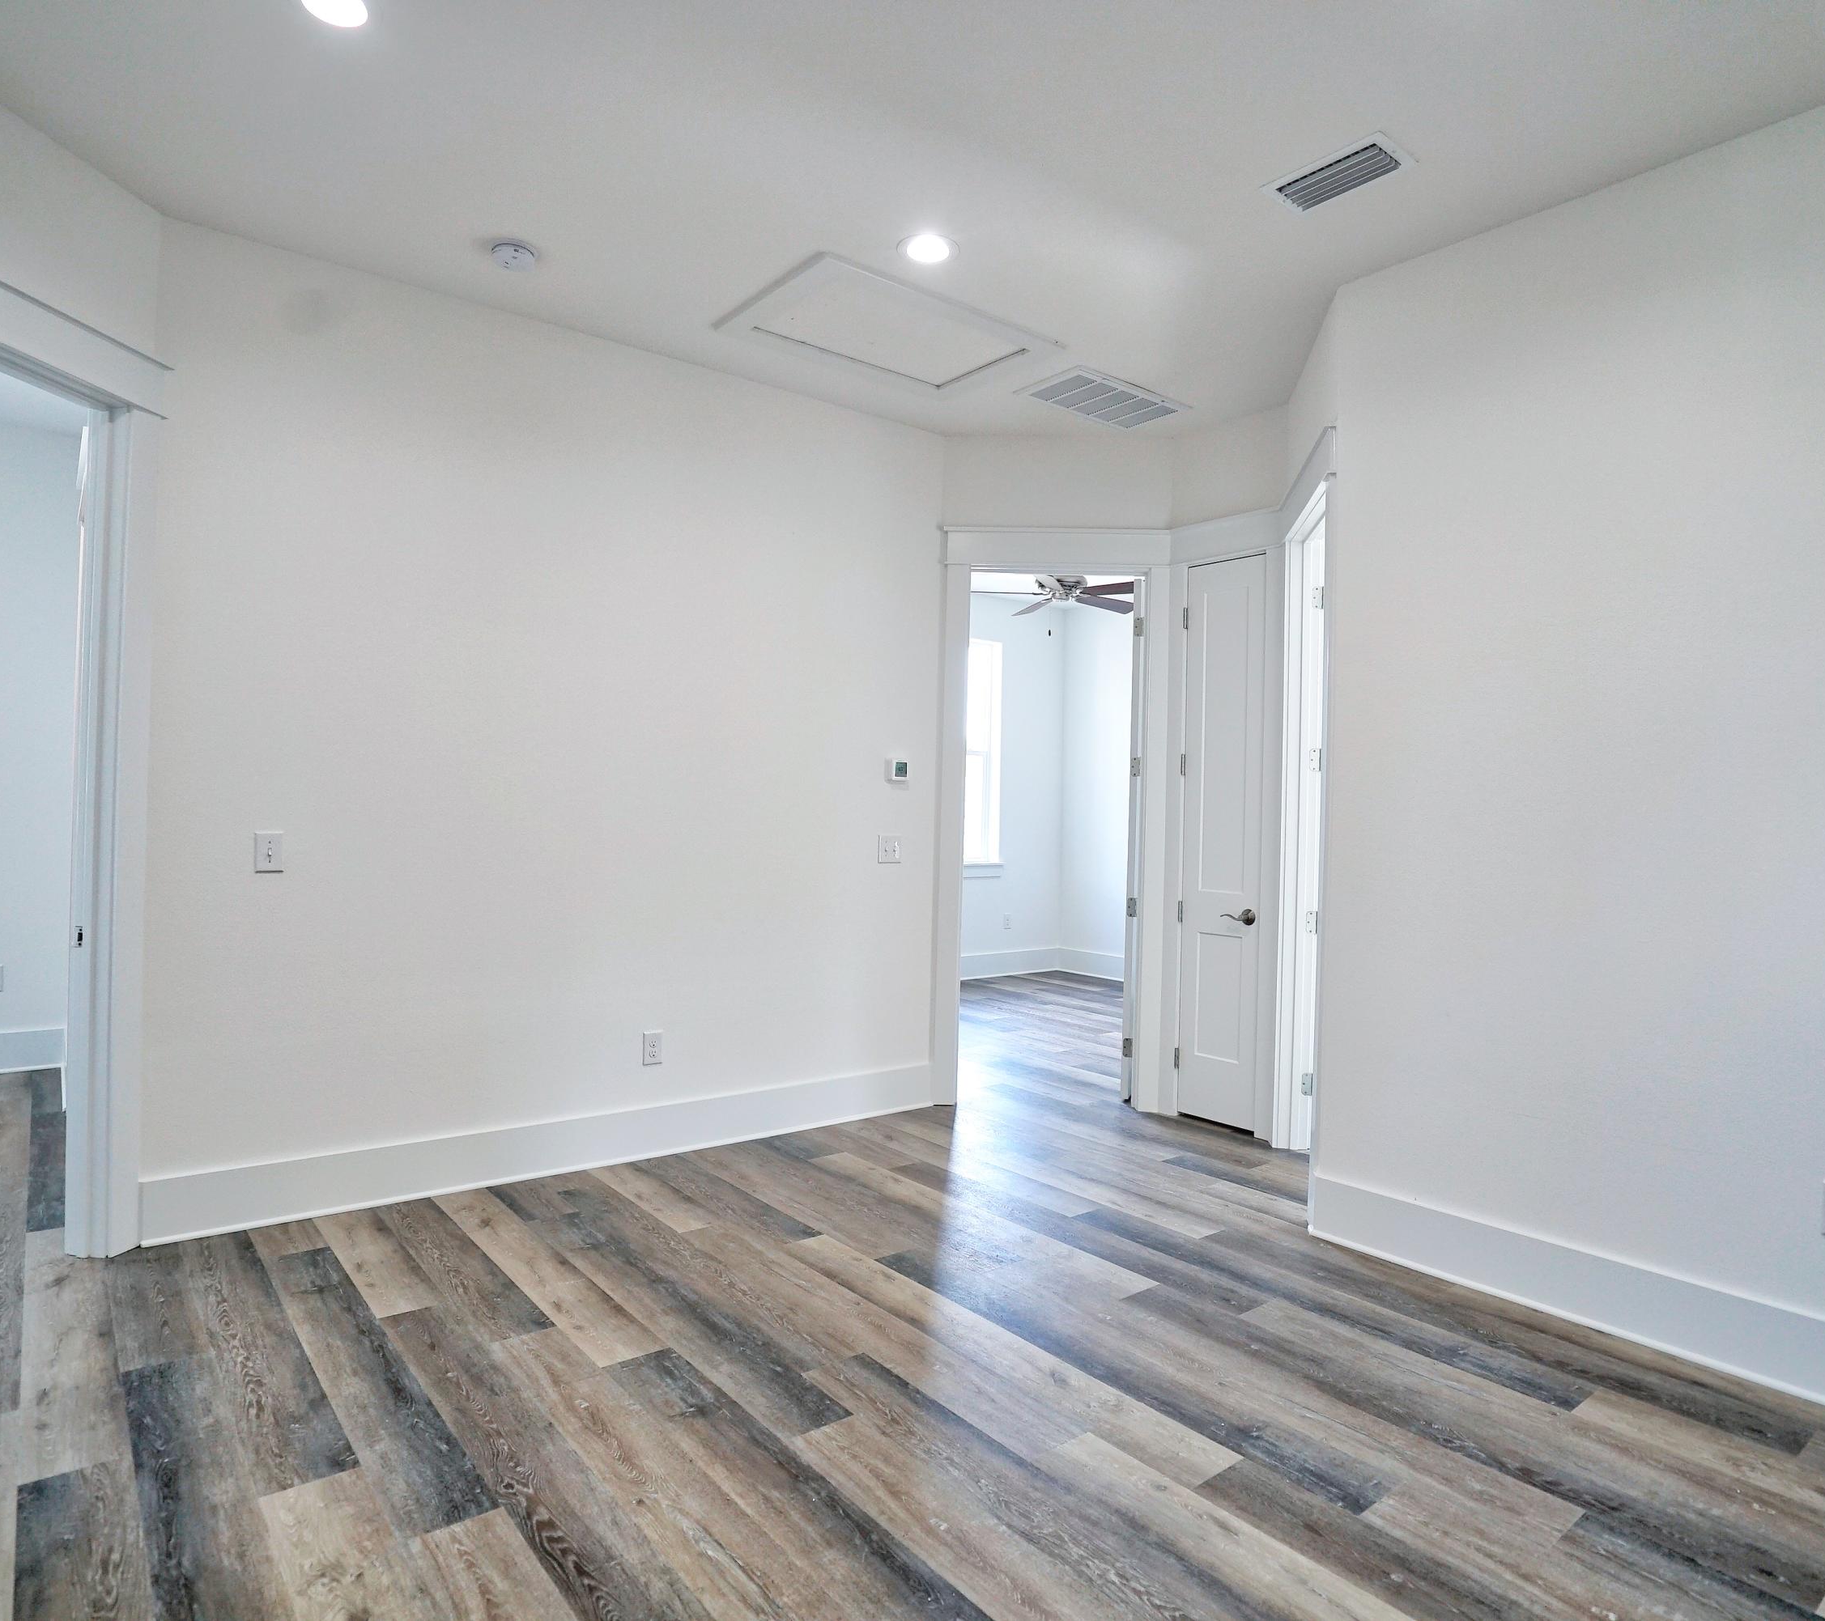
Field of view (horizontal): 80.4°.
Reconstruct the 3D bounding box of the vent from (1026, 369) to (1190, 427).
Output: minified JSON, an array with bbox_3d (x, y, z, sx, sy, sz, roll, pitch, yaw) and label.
[{"bbox_3d":[0.803,-1.685,4.486,0.670,0.025,0.355,1,0,-38],"label":"vent"}]

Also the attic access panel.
[{"bbox_3d":[-0.077,-1.706,3.916,1.060,0.028,0.695,1,0,-38],"label":"attic access panel"}]

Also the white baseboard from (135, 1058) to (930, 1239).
[{"bbox_3d":[-1.090,1.220,4.038,2.910,0.186,0.027,1,0,-36],"label":"white baseboard"}]

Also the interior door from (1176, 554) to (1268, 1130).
[{"bbox_3d":[1.340,0.126,4.654,0.040,2.430,0.398,1,0,-40],"label":"interior door"}]

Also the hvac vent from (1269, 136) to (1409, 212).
[{"bbox_3d":[1.137,-1.683,2.885,0.197,0.025,0.330,1,0,-39],"label":"hvac vent"}]

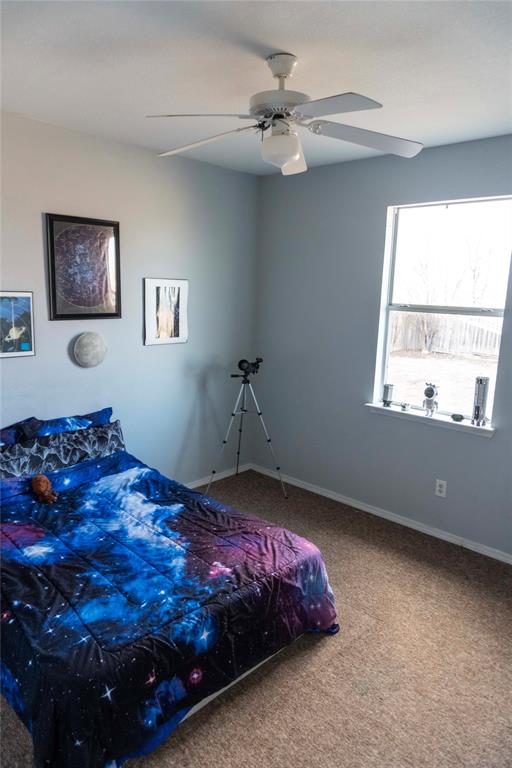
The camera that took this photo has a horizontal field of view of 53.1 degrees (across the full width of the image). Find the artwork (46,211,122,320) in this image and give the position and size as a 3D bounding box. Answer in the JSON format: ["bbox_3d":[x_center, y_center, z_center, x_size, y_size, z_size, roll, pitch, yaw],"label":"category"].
[{"bbox_3d":[-1.117,-0.751,3.371,0.042,0.651,0.488,11,15,42],"label":"artwork"}]

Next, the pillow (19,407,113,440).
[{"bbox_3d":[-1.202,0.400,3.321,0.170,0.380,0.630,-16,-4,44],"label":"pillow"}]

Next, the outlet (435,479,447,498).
[{"bbox_3d":[1.304,0.737,3.611,0.072,0.116,0.008,11,15,42],"label":"outlet"}]

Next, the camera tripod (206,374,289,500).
[{"bbox_3d":[-0.096,0.397,4.405,0.690,1.030,0.585,0,11,-8],"label":"camera tripod"}]

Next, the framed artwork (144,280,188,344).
[{"bbox_3d":[-0.673,-0.551,3.919,0.022,0.490,0.399,11,15,42],"label":"framed artwork"}]

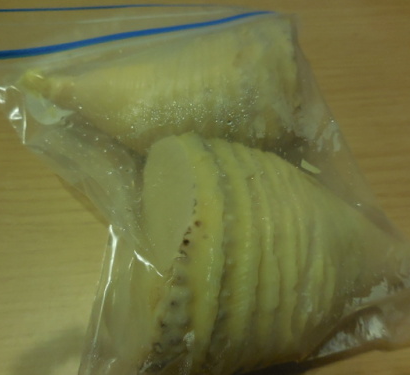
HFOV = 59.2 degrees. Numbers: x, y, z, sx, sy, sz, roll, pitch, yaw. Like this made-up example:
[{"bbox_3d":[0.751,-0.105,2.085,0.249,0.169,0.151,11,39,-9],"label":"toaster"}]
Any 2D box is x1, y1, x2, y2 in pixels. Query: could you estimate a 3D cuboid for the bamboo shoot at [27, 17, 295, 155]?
[{"bbox_3d":[-0.033,-0.067,0.237,0.183,0.085,0.085,3,50,6],"label":"bamboo shoot"}]

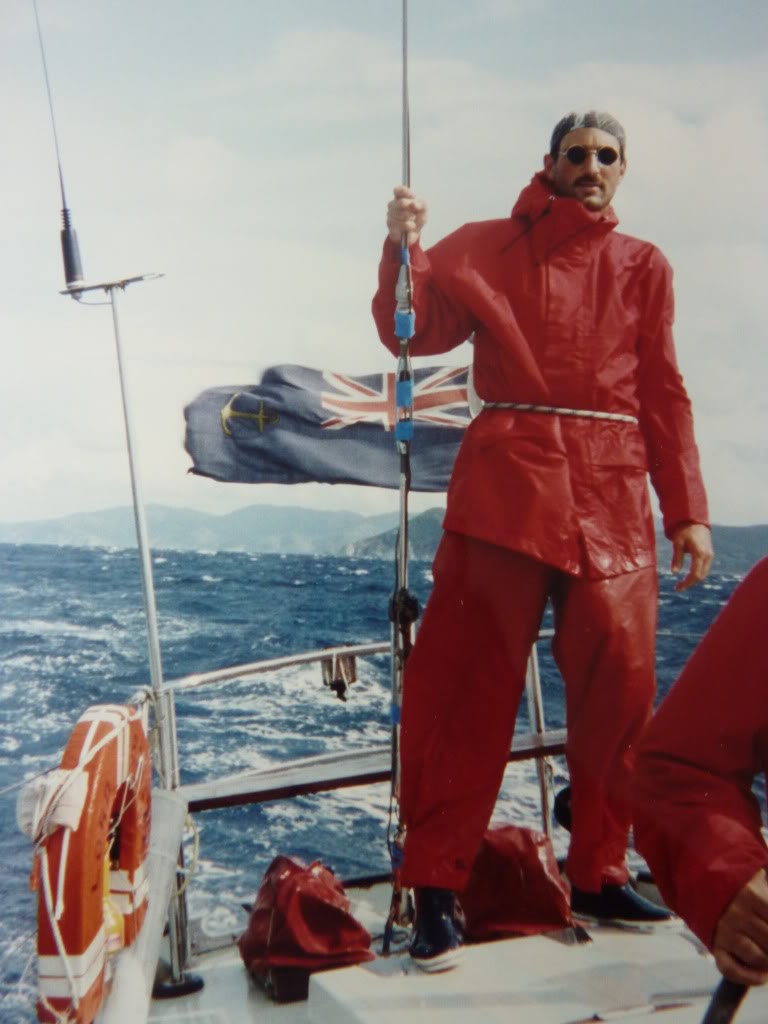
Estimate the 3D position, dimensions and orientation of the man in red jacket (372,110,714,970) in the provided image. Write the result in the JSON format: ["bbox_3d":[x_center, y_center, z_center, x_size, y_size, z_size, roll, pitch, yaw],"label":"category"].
[{"bbox_3d":[0.342,0.022,1.575,0.710,1.810,0.500,2,-3,7],"label":"man in red jacket"}]

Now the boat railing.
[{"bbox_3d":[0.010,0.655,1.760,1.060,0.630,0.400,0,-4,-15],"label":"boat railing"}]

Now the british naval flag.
[{"bbox_3d":[-0.158,-0.250,2.170,0.880,0.400,0.200,2,-3,-5],"label":"british naval flag"}]

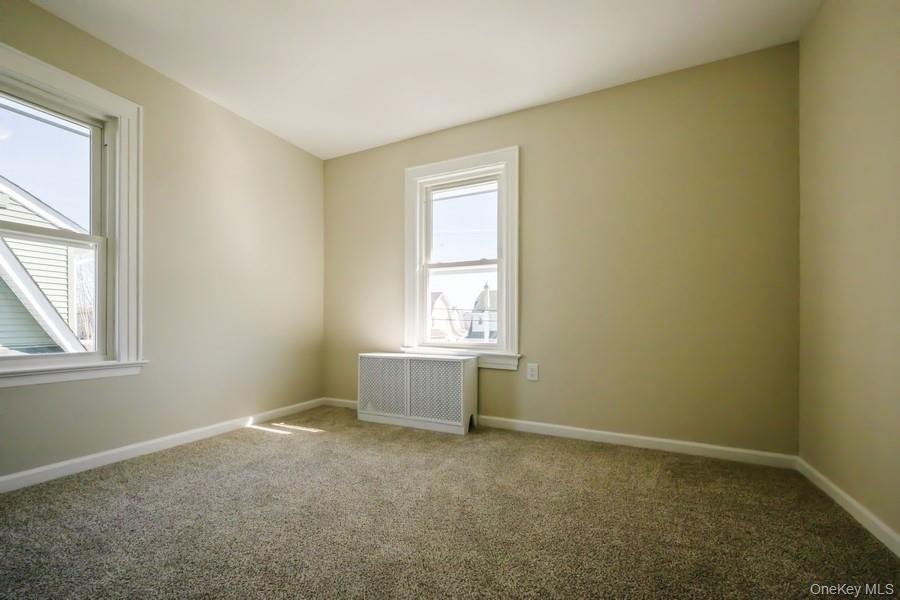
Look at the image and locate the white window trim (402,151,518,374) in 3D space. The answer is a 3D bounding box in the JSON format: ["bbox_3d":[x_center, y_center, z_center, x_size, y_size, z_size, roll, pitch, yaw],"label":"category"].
[{"bbox_3d":[0.060,-0.309,2.806,1.030,1.665,0.140,-1,-2,26],"label":"white window trim"}]

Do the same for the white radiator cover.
[{"bbox_3d":[-0.258,0.698,2.751,0.930,0.515,0.260,-1,-2,26],"label":"white radiator cover"}]

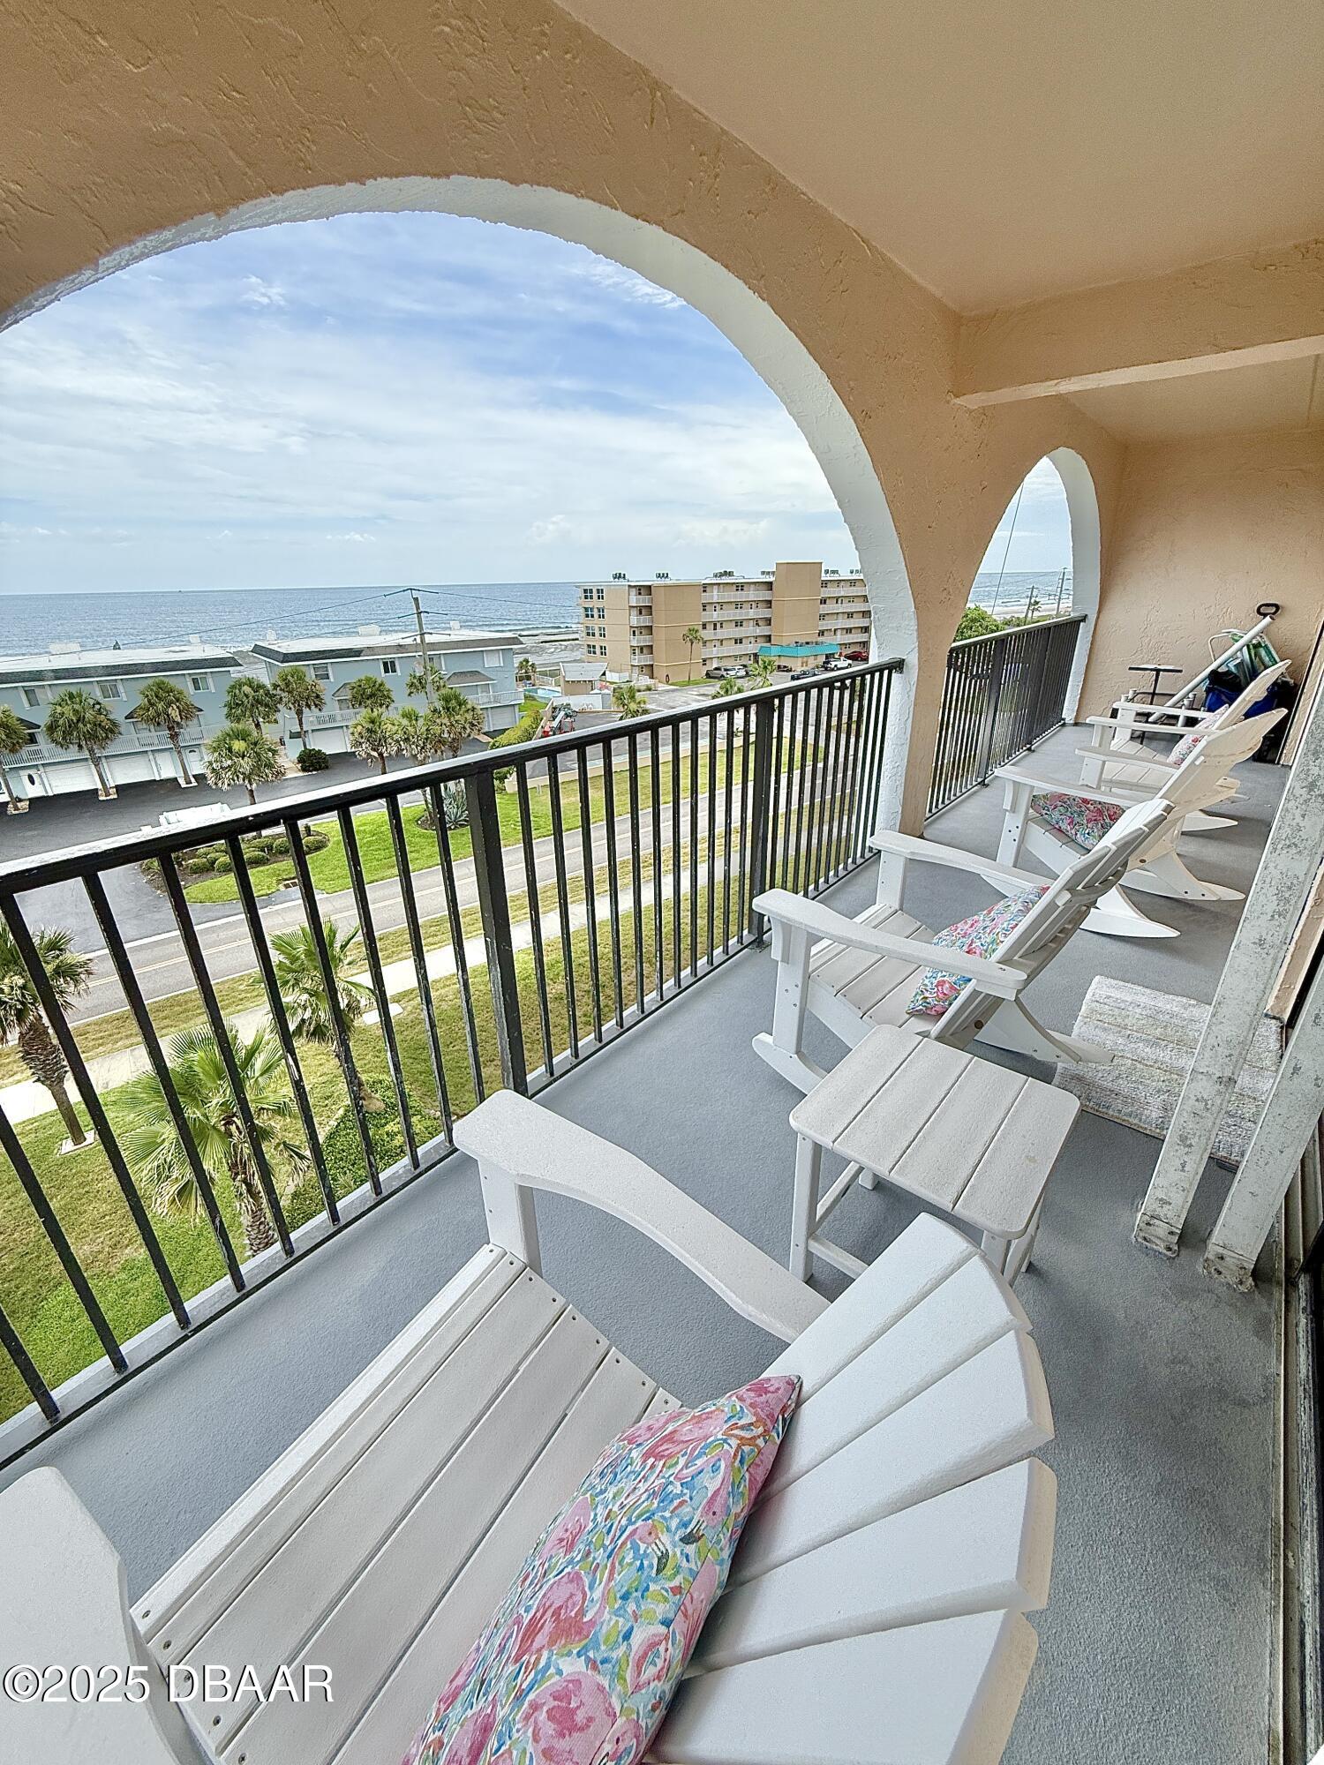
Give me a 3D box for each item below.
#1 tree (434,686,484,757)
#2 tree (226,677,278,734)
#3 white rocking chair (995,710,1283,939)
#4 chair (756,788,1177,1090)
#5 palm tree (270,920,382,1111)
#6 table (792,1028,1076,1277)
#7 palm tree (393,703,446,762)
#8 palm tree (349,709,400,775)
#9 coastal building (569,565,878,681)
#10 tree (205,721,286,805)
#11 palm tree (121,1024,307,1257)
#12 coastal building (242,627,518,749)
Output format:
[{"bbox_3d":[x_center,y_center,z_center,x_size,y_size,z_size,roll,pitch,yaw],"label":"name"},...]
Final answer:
[{"bbox_3d":[-13.381,-8.304,47.177,3.600,8.300,3.600,-18,28,-34],"label":"tree"},{"bbox_3d":[-35.505,-13.885,62.532,4.700,7.500,4.700,-18,28,-34],"label":"tree"},{"bbox_3d":[2.142,-0.358,3.276,0.790,0.985,0.925,-16,27,-31],"label":"white rocking chair"},{"bbox_3d":[0.850,0.160,2.116,0.925,0.985,0.790,19,30,39],"label":"chair"},{"bbox_3d":[-9.065,4.080,20.096,3.100,6.400,3.100,-18,28,-34],"label":"palm tree"},{"bbox_3d":[0.578,0.680,1.577,0.455,0.457,0.455,18,29,38],"label":"table"},{"bbox_3d":[-15.569,-7.740,46.853,3.600,7.600,3.600,-18,28,-34],"label":"palm tree"},{"bbox_3d":[-18.467,-7.625,46.984,3.400,7.400,3.400,-18,28,-34],"label":"palm tree"},{"bbox_3d":[16.427,-47.365,127.434,63.000,16.600,15.500,-17,28,-33],"label":"coastal building"},{"bbox_3d":[-25.436,-6.106,43.871,4.800,7.300,4.800,-18,28,-34],"label":"tree"},{"bbox_3d":[-8.973,6.049,15.175,3.700,6.600,3.700,-18,28,-34],"label":"palm tree"},{"bbox_3d":[-29.124,-21.387,76.877,24.500,9.900,17.000,-18,28,-34],"label":"coastal building"}]

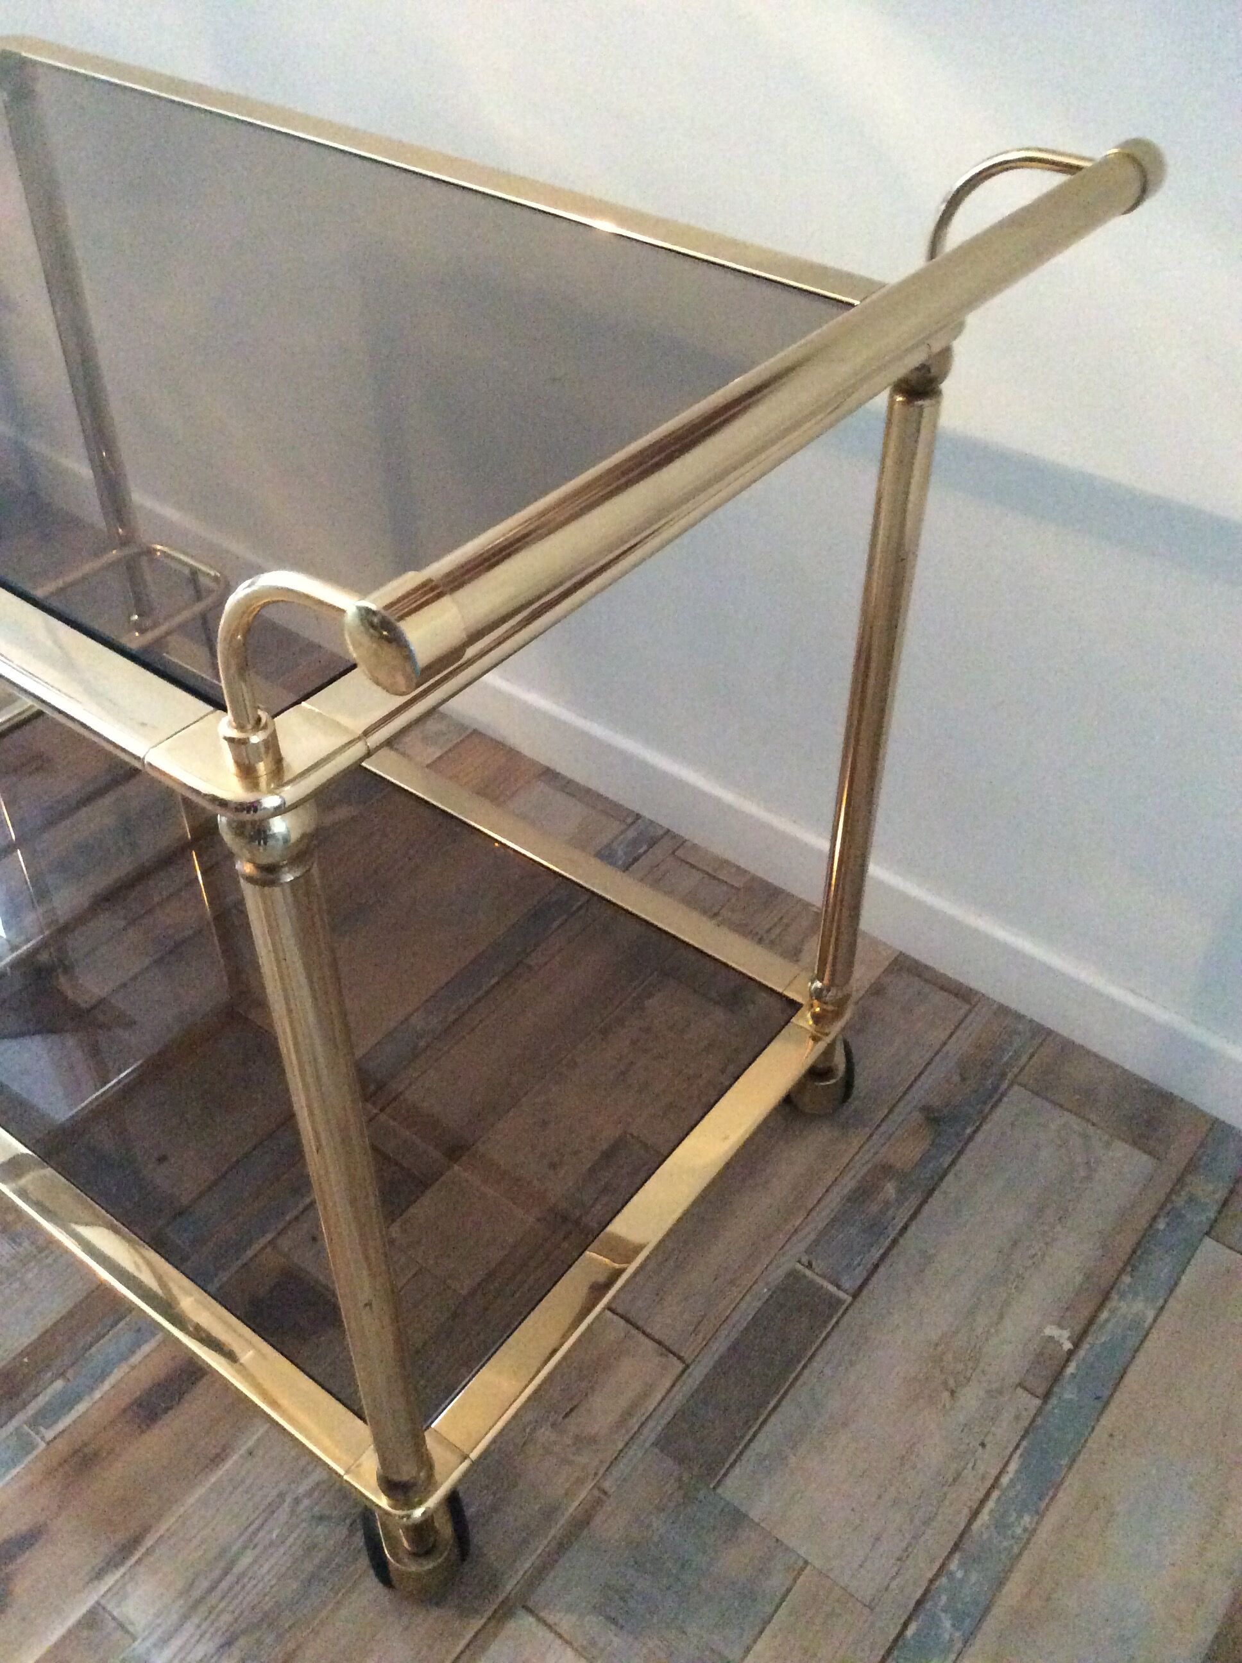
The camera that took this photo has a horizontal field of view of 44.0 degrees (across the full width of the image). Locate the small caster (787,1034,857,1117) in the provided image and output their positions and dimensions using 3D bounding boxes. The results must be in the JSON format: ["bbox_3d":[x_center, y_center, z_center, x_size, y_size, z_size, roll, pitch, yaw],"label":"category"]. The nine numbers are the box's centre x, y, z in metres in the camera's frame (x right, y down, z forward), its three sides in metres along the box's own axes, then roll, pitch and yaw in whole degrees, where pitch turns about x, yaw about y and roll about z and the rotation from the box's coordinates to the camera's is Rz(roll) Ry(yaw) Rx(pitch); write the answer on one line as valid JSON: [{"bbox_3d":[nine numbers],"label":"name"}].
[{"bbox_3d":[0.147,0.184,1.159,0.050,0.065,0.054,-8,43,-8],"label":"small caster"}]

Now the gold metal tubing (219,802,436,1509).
[{"bbox_3d":[-0.116,0.172,0.664,0.030,0.502,0.030,27,49,27],"label":"gold metal tubing"}]

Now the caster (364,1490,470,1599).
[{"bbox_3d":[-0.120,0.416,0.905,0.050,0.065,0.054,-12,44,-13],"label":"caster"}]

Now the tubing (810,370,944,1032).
[{"bbox_3d":[0.149,-0.060,0.919,0.030,0.502,0.030,27,49,27],"label":"tubing"}]

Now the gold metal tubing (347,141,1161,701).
[{"bbox_3d":[0.079,-0.165,0.524,0.025,0.025,0.460,28,48,27],"label":"gold metal tubing"}]

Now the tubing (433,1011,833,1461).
[{"bbox_3d":[0.019,0.243,0.960,0.033,0.011,0.370,27,49,27],"label":"tubing"}]

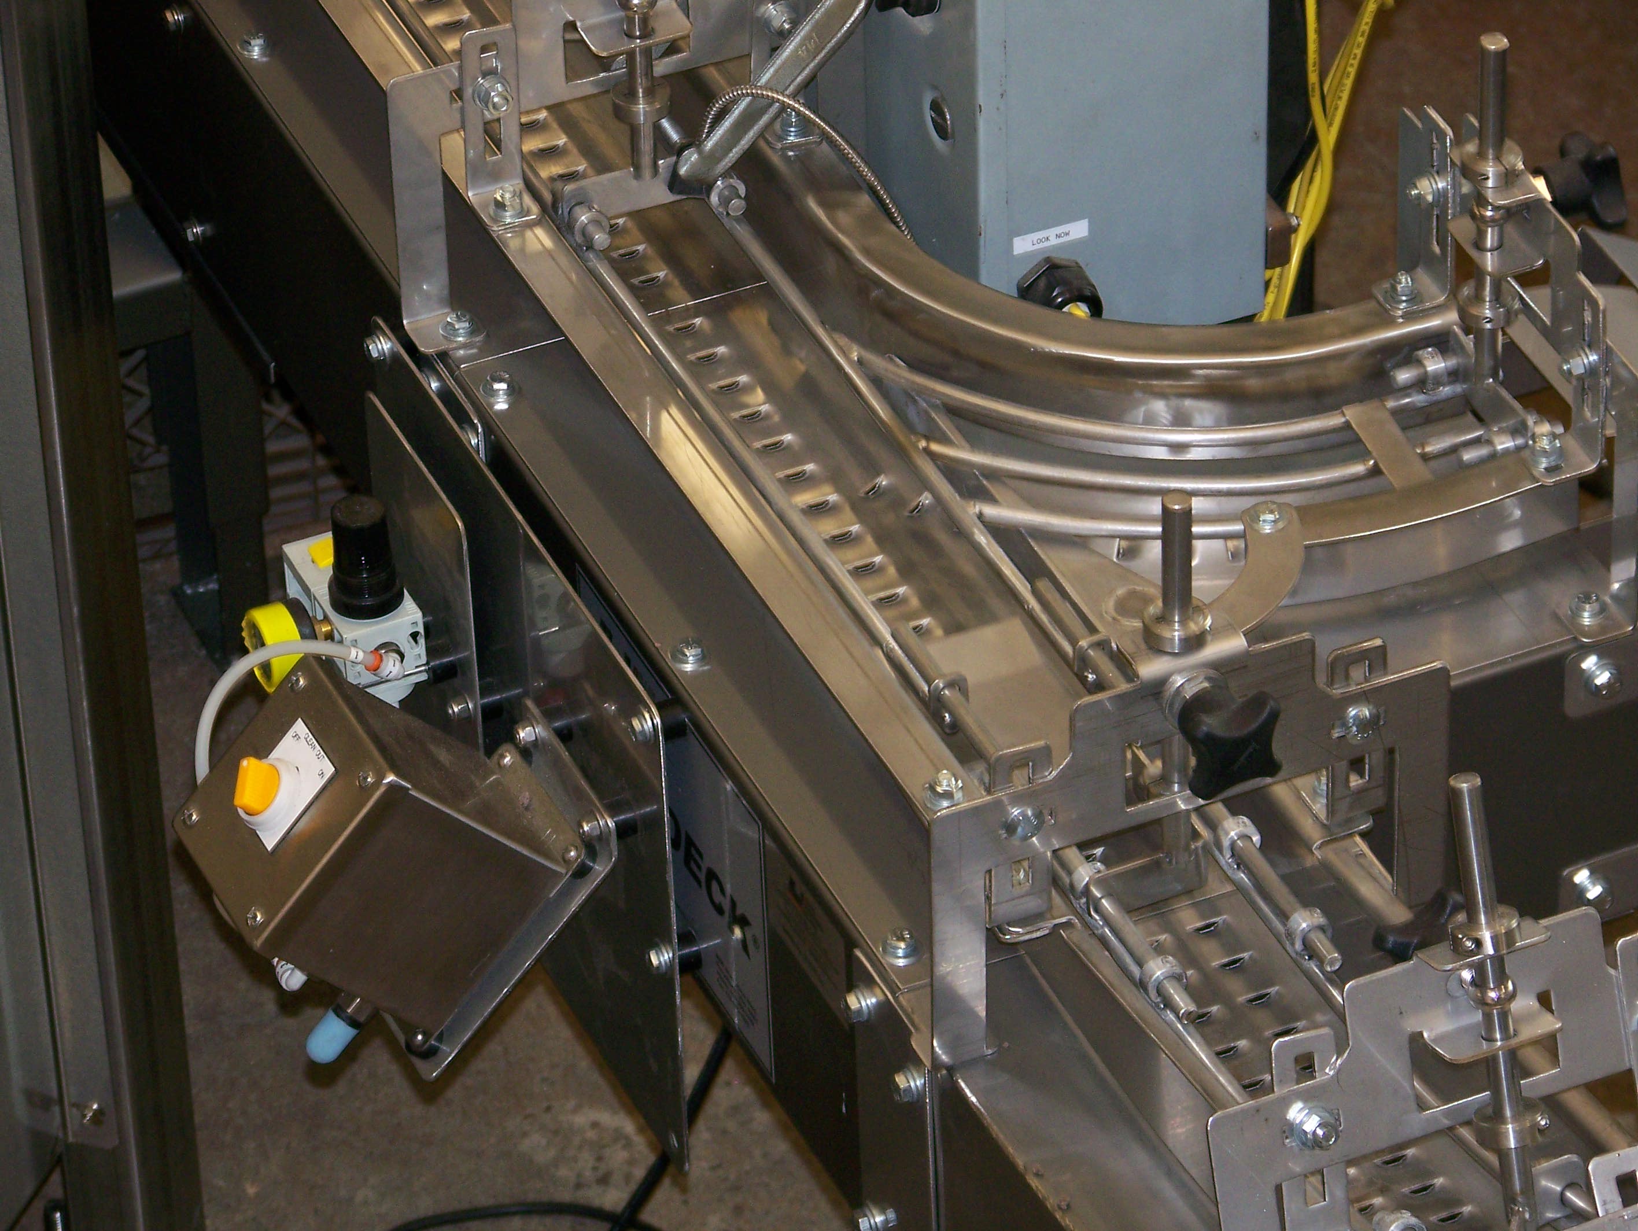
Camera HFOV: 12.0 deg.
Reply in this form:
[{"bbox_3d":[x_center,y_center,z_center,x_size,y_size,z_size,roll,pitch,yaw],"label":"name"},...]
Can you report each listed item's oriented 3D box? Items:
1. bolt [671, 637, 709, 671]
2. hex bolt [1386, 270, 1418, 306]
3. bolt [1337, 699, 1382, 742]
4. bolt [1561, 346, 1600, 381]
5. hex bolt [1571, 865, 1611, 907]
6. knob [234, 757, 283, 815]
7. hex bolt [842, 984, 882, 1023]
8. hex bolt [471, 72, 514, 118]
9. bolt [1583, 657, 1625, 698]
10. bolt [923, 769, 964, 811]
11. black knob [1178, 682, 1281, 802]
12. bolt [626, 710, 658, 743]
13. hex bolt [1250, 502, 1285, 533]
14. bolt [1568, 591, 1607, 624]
[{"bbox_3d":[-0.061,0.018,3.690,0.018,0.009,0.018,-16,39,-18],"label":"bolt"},{"bbox_3d":[0.274,-0.156,3.647,0.015,0.014,0.015,-16,39,-18],"label":"hex bolt"},{"bbox_3d":[0.238,0.048,3.376,0.017,0.017,0.007,-16,40,-18],"label":"bolt"},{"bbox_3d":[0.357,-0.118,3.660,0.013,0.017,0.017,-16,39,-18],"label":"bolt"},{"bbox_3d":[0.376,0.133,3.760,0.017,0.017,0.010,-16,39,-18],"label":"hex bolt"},{"bbox_3d":[-0.254,0.078,3.503,0.023,0.014,0.023,-50,41,12],"label":"knob"},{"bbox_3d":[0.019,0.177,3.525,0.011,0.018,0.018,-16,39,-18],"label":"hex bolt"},{"bbox_3d":[-0.155,-0.248,3.715,0.018,0.018,0.013,-16,39,-18],"label":"hex bolt"},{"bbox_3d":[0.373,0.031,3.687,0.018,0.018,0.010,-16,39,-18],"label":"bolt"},{"bbox_3d":[0.054,0.073,3.357,0.017,0.015,0.017,-16,39,-18],"label":"bolt"},{"bbox_3d":[0.171,0.053,3.246,0.044,0.045,0.032,-16,39,-18],"label":"black knob"},{"bbox_3d":[-0.082,0.052,3.614,0.009,0.017,0.017,-16,40,-18],"label":"bolt"},{"bbox_3d":[0.203,-0.045,3.507,0.017,0.009,0.017,-16,39,-18],"label":"hex bolt"},{"bbox_3d":[0.359,-0.005,3.625,0.018,0.008,0.018,-16,40,-18],"label":"bolt"}]

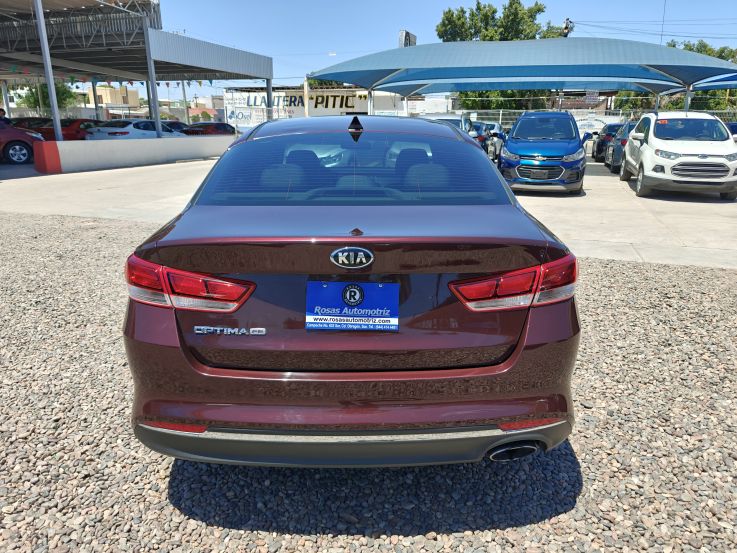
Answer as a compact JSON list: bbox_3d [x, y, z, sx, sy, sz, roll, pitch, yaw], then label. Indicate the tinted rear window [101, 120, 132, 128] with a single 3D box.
[{"bbox_3d":[-9.918,-5.966,19.200,1.250,0.120,0.650,5,48,15],"label":"tinted rear window"}]

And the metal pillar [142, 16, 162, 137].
[{"bbox_3d":[-7.903,-7.041,18.061,0.200,4.590,0.200,7,18,21],"label":"metal pillar"}]

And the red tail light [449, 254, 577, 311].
[{"bbox_3d":[0.513,0.014,1.725,0.520,0.175,0.280,-3,17,-10],"label":"red tail light"}]

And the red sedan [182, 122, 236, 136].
[{"bbox_3d":[-8.646,-7.892,27.713,1.780,1.460,4.500,5,18,15],"label":"red sedan"}]

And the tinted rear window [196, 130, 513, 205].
[{"bbox_3d":[-0.068,-0.495,2.367,1.330,0.120,0.745,0,40,0],"label":"tinted rear window"}]

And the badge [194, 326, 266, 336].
[{"bbox_3d":[-0.461,0.185,1.635,0.245,0.034,0.012,0,5,0],"label":"badge"}]

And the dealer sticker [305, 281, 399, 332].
[{"bbox_3d":[-0.050,0.096,1.600,0.305,0.160,0.012,0,5,0],"label":"dealer sticker"}]

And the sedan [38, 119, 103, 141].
[{"bbox_3d":[-12.390,-6.309,22.074,1.780,1.460,4.500,5,18,15],"label":"sedan"}]

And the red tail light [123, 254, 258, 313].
[{"bbox_3d":[-0.627,0.014,1.725,0.520,0.175,0.280,3,17,10],"label":"red tail light"}]

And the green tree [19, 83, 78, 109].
[{"bbox_3d":[-21.560,-11.790,33.000,4.400,4.500,4.400,0,17,0],"label":"green tree"}]

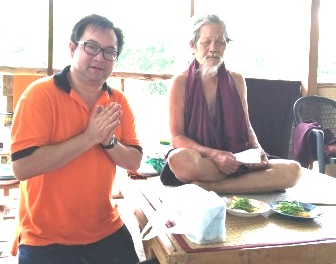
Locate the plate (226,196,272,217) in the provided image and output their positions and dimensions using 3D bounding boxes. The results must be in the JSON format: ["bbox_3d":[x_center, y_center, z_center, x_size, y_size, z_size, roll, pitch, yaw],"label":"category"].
[{"bbox_3d":[0.304,0.293,1.435,0.200,0.045,0.200,3,7,0],"label":"plate"}]

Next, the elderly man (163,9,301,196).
[{"bbox_3d":[0.310,-0.170,1.950,0.700,0.840,0.580,1,7,-16],"label":"elderly man"}]

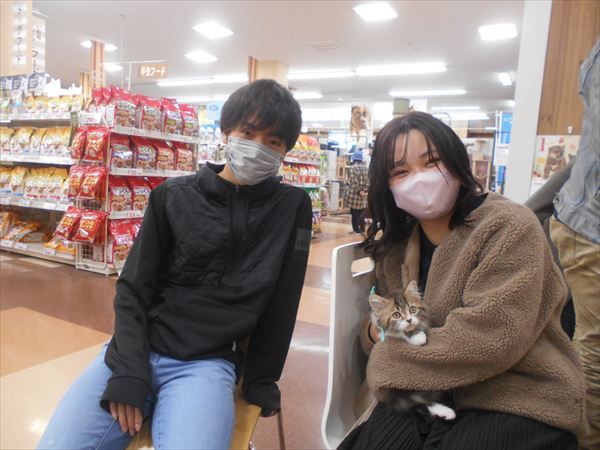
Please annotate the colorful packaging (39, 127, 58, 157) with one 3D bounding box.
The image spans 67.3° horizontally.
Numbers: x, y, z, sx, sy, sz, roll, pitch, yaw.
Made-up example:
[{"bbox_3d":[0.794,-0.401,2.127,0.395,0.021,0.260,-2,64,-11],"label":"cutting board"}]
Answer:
[{"bbox_3d":[-2.634,-0.870,4.754,0.220,0.290,0.090,6,7,27],"label":"colorful packaging"}]

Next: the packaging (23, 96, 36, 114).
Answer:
[{"bbox_3d":[-2.920,-1.299,4.905,0.205,0.190,0.090,6,7,27],"label":"packaging"}]

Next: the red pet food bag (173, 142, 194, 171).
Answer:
[{"bbox_3d":[-1.352,-0.769,5.133,0.115,0.310,0.235,6,7,27],"label":"red pet food bag"}]

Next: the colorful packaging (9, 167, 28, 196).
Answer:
[{"bbox_3d":[-3.134,-0.485,5.049,0.230,0.310,0.090,6,7,27],"label":"colorful packaging"}]

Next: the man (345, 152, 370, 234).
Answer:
[{"bbox_3d":[1.158,-0.620,8.350,0.470,1.550,0.320,-1,8,-28],"label":"man"}]

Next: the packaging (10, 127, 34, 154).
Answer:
[{"bbox_3d":[-3.085,-0.940,5.012,0.225,0.285,0.085,4,-5,14],"label":"packaging"}]

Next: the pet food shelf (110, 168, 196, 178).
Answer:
[{"bbox_3d":[-1.638,-0.551,4.754,0.400,0.060,1.200,7,7,28],"label":"pet food shelf"}]

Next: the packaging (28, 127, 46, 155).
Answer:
[{"bbox_3d":[-2.796,-0.870,4.797,0.240,0.310,0.110,7,7,28],"label":"packaging"}]

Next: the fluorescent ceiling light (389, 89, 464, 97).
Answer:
[{"bbox_3d":[4.032,-4.190,14.253,2.360,0.100,0.220,6,8,28],"label":"fluorescent ceiling light"}]

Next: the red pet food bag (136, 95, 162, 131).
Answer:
[{"bbox_3d":[-1.560,-1.141,4.640,0.115,0.340,0.250,6,7,27],"label":"red pet food bag"}]

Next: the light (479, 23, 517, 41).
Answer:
[{"bbox_3d":[3.484,-3.396,7.931,0.620,0.080,0.620,7,7,28],"label":"light"}]

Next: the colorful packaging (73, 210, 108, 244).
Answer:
[{"bbox_3d":[-1.942,0.021,4.201,0.260,0.310,0.110,7,-8,28],"label":"colorful packaging"}]

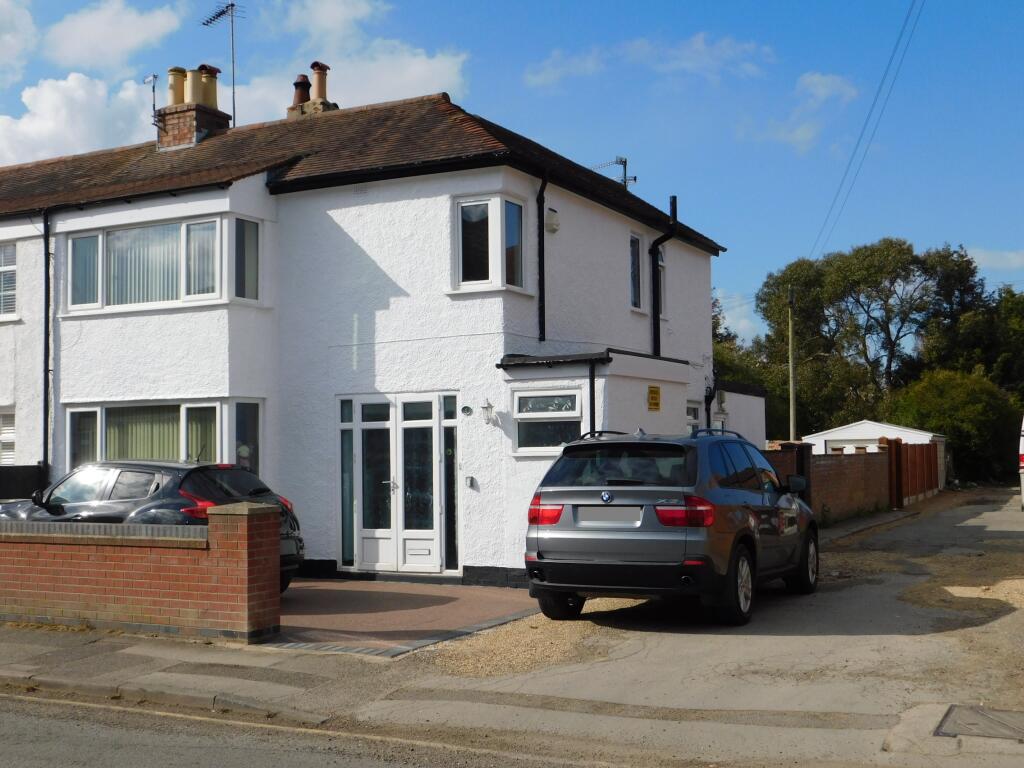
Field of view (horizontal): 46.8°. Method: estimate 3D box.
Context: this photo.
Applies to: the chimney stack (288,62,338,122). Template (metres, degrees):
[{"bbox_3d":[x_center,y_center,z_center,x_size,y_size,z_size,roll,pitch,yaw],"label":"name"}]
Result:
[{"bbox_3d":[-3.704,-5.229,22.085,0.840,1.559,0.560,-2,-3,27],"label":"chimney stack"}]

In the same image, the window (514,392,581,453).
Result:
[{"bbox_3d":[0.424,0.443,14.039,0.908,0.771,0.120,-2,-3,27],"label":"window"}]

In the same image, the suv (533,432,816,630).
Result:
[{"bbox_3d":[1.865,1.409,12.301,1.960,1.770,4.860,-3,-5,25],"label":"suv"}]

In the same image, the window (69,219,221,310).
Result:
[{"bbox_3d":[-4.590,-1.482,14.917,2.592,1.065,0.243,-2,-3,27],"label":"window"}]

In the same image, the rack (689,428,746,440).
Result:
[{"bbox_3d":[2.023,0.495,11.462,0.070,0.100,1.950,-3,-5,25],"label":"rack"}]

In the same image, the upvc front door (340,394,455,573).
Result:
[{"bbox_3d":[-1.343,1.178,14.093,1.755,2.139,0.122,-2,-3,27],"label":"upvc front door"}]

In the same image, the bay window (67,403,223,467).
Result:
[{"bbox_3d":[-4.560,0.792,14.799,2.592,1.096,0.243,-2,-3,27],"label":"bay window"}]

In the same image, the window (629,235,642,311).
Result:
[{"bbox_3d":[1.793,-1.634,17.403,0.112,1.116,0.578,-2,-3,27],"label":"window"}]

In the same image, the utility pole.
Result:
[{"bbox_3d":[10.415,0.203,43.948,0.260,7.802,0.260,-2,-3,27],"label":"utility pole"}]

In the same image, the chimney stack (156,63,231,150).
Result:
[{"bbox_3d":[-5.139,-4.477,19.179,0.870,1.530,0.860,-2,-3,27],"label":"chimney stack"}]

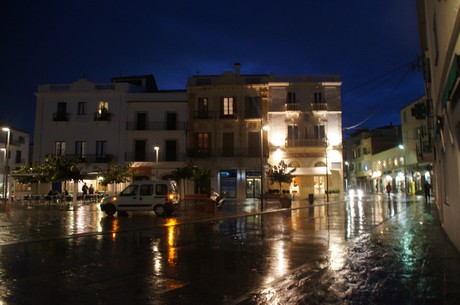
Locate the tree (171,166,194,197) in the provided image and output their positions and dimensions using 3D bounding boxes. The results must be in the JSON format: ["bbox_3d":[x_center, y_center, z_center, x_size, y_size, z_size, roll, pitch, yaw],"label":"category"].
[{"bbox_3d":[-3.821,2.608,27.879,2.000,2.950,2.000,0,-5,0],"label":"tree"}]

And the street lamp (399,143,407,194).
[{"bbox_3d":[18.542,2.093,36.955,0.850,5.500,0.300,0,-5,0],"label":"street lamp"}]

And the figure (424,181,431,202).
[{"bbox_3d":[15.525,3.149,27.031,0.550,1.730,0.400,-3,-6,31],"label":"figure"}]

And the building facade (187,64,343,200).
[{"bbox_3d":[3.700,-1.765,40.591,15.900,13.800,10.000,0,-5,2],"label":"building facade"}]

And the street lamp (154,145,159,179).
[{"bbox_3d":[-6.657,1.906,31.451,0.400,4.950,0.600,-2,-5,17],"label":"street lamp"}]

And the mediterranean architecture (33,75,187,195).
[{"bbox_3d":[-12.600,-1.175,41.043,16.000,12.700,9.500,0,-5,2],"label":"mediterranean architecture"}]

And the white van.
[{"bbox_3d":[-4.700,2.335,18.018,4.020,1.840,1.680,0,-5,5],"label":"white van"}]

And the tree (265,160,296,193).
[{"bbox_3d":[4.133,2.285,27.907,2.500,3.200,2.400,0,-5,0],"label":"tree"}]

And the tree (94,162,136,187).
[{"bbox_3d":[-9.209,2.459,28.193,3.100,3.300,3.000,0,-5,0],"label":"tree"}]

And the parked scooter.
[{"bbox_3d":[-0.801,3.034,22.625,0.720,1.220,1.800,2,-5,-26],"label":"parked scooter"}]

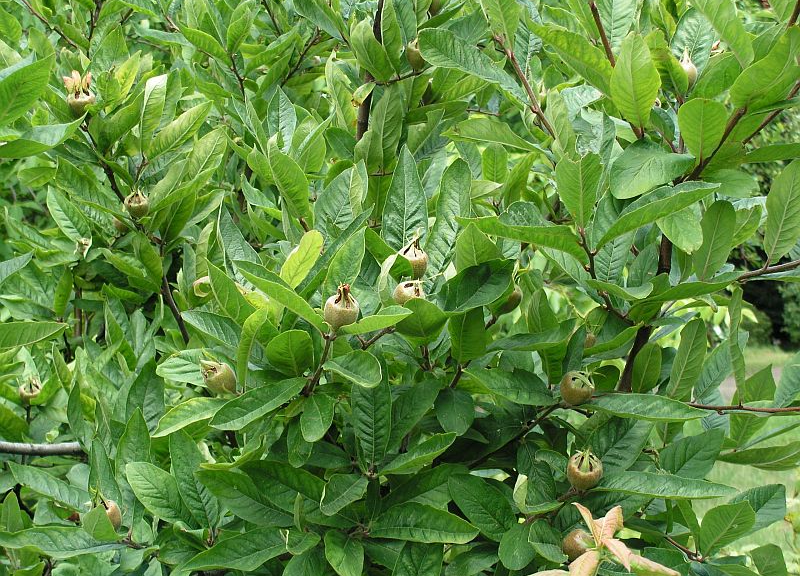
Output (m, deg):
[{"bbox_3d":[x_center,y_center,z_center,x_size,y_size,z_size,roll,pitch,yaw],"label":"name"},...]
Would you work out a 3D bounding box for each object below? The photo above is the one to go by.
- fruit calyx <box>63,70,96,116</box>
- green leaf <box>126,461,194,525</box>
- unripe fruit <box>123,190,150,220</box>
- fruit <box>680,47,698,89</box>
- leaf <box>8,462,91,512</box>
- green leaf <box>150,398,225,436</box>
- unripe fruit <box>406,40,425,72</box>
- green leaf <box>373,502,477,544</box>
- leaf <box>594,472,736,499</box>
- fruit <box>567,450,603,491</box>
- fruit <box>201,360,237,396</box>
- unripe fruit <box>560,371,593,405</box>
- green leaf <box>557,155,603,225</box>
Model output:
[{"bbox_3d":[-0.331,-0.202,1.630,0.033,0.047,0.033,-6,13,0],"label":"fruit calyx"},{"bbox_3d":[-0.207,0.181,1.380,0.094,0.040,0.015,42,-26,-15],"label":"green leaf"},{"bbox_3d":[-0.267,-0.085,1.600,0.025,0.030,0.025,1,14,0],"label":"unripe fruit"},{"bbox_3d":[0.309,-0.235,1.680,0.022,0.042,0.022,-12,0,0],"label":"fruit"},{"bbox_3d":[-0.339,0.193,1.520,0.090,0.012,0.029,28,36,-6],"label":"leaf"},{"bbox_3d":[-0.189,0.117,1.460,0.098,0.014,0.036,-18,44,-30],"label":"green leaf"},{"bbox_3d":[0.019,-0.281,1.900,0.025,0.036,0.025,-5,9,0],"label":"unripe fruit"},{"bbox_3d":[0.022,0.210,1.410,0.100,0.014,0.038,1,45,15],"label":"green leaf"},{"bbox_3d":[0.239,0.178,1.420,0.127,0.012,0.030,4,30,6],"label":"leaf"},{"bbox_3d":[0.150,0.148,1.280,0.029,0.034,0.029,2,21,1],"label":"fruit"},{"bbox_3d":[-0.173,0.085,1.500,0.031,0.031,0.036,-27,-45,32],"label":"fruit"},{"bbox_3d":[0.164,0.092,1.450,0.031,0.033,0.031,17,43,-16],"label":"unripe fruit"},{"bbox_3d":[0.174,-0.095,1.520,0.043,0.072,0.018,-3,-6,0],"label":"green leaf"}]

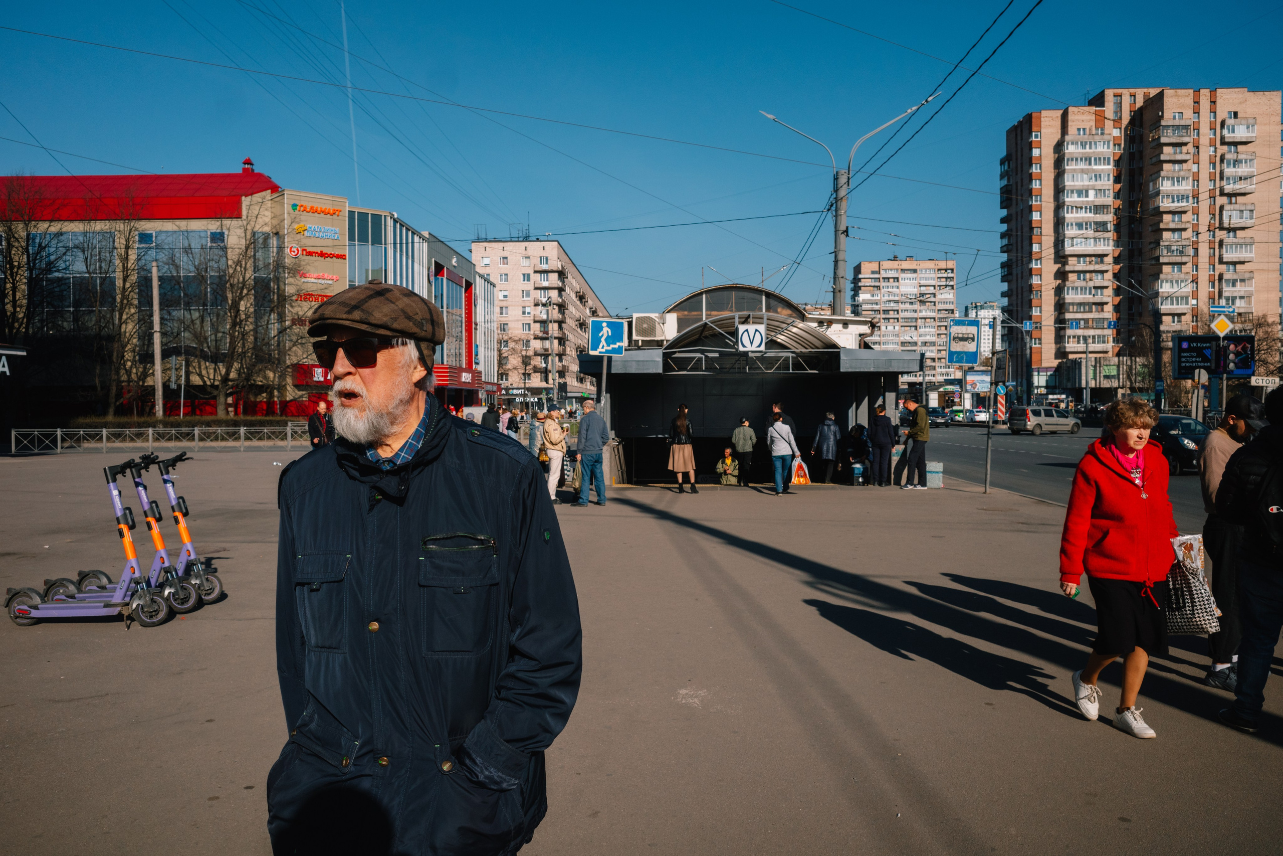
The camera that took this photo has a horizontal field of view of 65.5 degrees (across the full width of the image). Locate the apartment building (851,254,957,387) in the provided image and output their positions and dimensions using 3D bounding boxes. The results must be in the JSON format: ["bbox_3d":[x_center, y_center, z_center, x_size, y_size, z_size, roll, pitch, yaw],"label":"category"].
[{"bbox_3d":[93.069,-32.920,357.369,34.000,52.500,17.000,0,1,1],"label":"apartment building"}]

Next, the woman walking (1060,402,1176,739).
[{"bbox_3d":[2.401,0.670,5.016,0.550,1.620,0.520,0,1,-6],"label":"woman walking"}]

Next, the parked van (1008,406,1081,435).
[{"bbox_3d":[23.579,-0.489,58.427,4.450,1.660,1.750,-1,1,-26],"label":"parked van"}]

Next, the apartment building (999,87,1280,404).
[{"bbox_3d":[86.483,-29.398,176.402,39.000,53.500,27.000,0,1,0],"label":"apartment building"}]

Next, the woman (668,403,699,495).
[{"bbox_3d":[0.777,0.356,18.613,0.500,1.660,0.420,0,1,12],"label":"woman"}]

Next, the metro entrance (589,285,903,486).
[{"bbox_3d":[2.245,-1.181,24.780,6.700,4.450,11.000,0,1,1],"label":"metro entrance"}]

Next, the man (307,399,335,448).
[{"bbox_3d":[-6.590,0.316,20.611,0.560,1.710,0.400,-1,2,-33],"label":"man"}]

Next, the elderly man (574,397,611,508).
[{"bbox_3d":[-0.799,0.398,16.113,0.580,1.700,0.450,-1,1,-25],"label":"elderly man"}]

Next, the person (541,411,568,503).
[{"bbox_3d":[-1.415,0.426,16.513,0.450,1.630,0.500,0,1,-5],"label":"person"}]

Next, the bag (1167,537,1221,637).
[{"bbox_3d":[2.815,0.801,5.100,0.310,0.500,0.160,0,1,15],"label":"bag"}]

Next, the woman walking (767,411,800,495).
[{"bbox_3d":[2.546,0.439,17.914,0.550,1.510,0.480,0,1,0],"label":"woman walking"}]

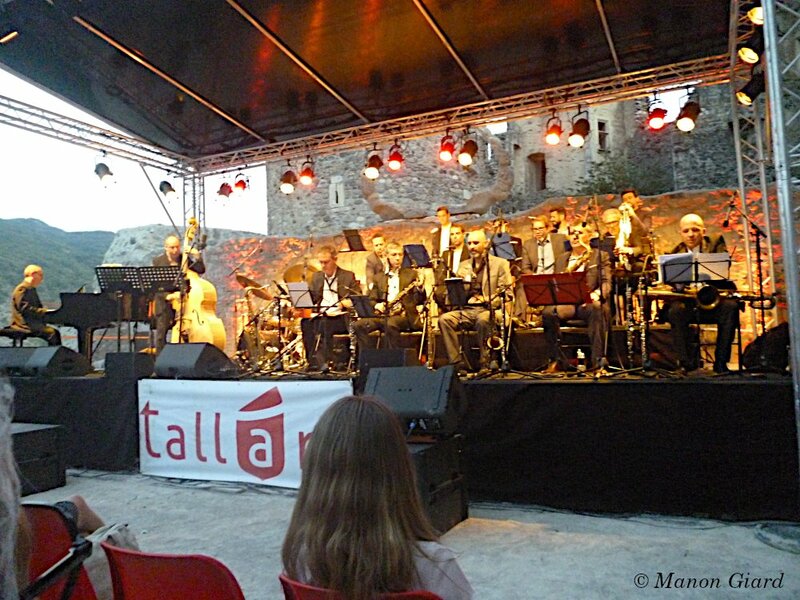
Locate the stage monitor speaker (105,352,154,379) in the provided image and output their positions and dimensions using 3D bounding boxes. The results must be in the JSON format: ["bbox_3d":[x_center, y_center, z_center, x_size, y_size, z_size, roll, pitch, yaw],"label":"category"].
[{"bbox_3d":[-2.863,0.698,6.900,0.540,0.280,0.430,-2,-4,5],"label":"stage monitor speaker"}]

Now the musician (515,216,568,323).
[{"bbox_3d":[1.574,-0.308,7.250,0.560,1.280,0.750,-3,-3,18],"label":"musician"}]

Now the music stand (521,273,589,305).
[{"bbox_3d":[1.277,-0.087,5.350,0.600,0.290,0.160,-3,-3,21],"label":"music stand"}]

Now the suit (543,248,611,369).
[{"bbox_3d":[1.536,0.065,5.600,0.580,1.050,0.730,-4,-3,21],"label":"suit"}]

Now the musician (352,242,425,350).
[{"bbox_3d":[-0.115,0.060,6.450,0.650,1.310,0.800,-3,-3,14],"label":"musician"}]

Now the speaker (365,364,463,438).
[{"bbox_3d":[0.092,0.707,4.600,0.600,0.450,0.480,-3,-3,20],"label":"speaker"}]

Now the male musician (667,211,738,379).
[{"bbox_3d":[2.423,-0.060,5.200,0.580,1.290,0.760,-4,-3,24],"label":"male musician"}]

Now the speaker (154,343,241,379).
[{"bbox_3d":[-2.107,0.626,6.700,0.600,0.370,0.550,-4,-4,26],"label":"speaker"}]

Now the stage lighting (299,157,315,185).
[{"bbox_3d":[-1.604,-2.187,11.100,0.240,0.430,0.320,-3,-3,14],"label":"stage lighting"}]

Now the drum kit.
[{"bbox_3d":[-1.331,0.204,7.150,1.150,1.180,0.950,-5,-5,38],"label":"drum kit"}]

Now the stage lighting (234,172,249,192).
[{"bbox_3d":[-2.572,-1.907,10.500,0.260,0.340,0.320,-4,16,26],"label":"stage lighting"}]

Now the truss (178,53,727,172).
[{"bbox_3d":[0.207,-2.481,9.314,8.250,0.290,0.290,-4,-4,24],"label":"truss"}]

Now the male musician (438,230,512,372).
[{"bbox_3d":[0.674,0.005,5.850,0.640,1.320,0.820,-3,-3,20],"label":"male musician"}]

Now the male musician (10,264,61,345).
[{"bbox_3d":[-4.538,0.232,8.100,0.700,1.280,0.500,0,-4,-28],"label":"male musician"}]

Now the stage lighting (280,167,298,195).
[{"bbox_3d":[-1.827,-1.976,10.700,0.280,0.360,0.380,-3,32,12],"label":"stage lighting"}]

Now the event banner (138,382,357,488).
[{"bbox_3d":[-1.570,1.255,6.230,2.500,0.980,0.040,-4,-3,24],"label":"event banner"}]

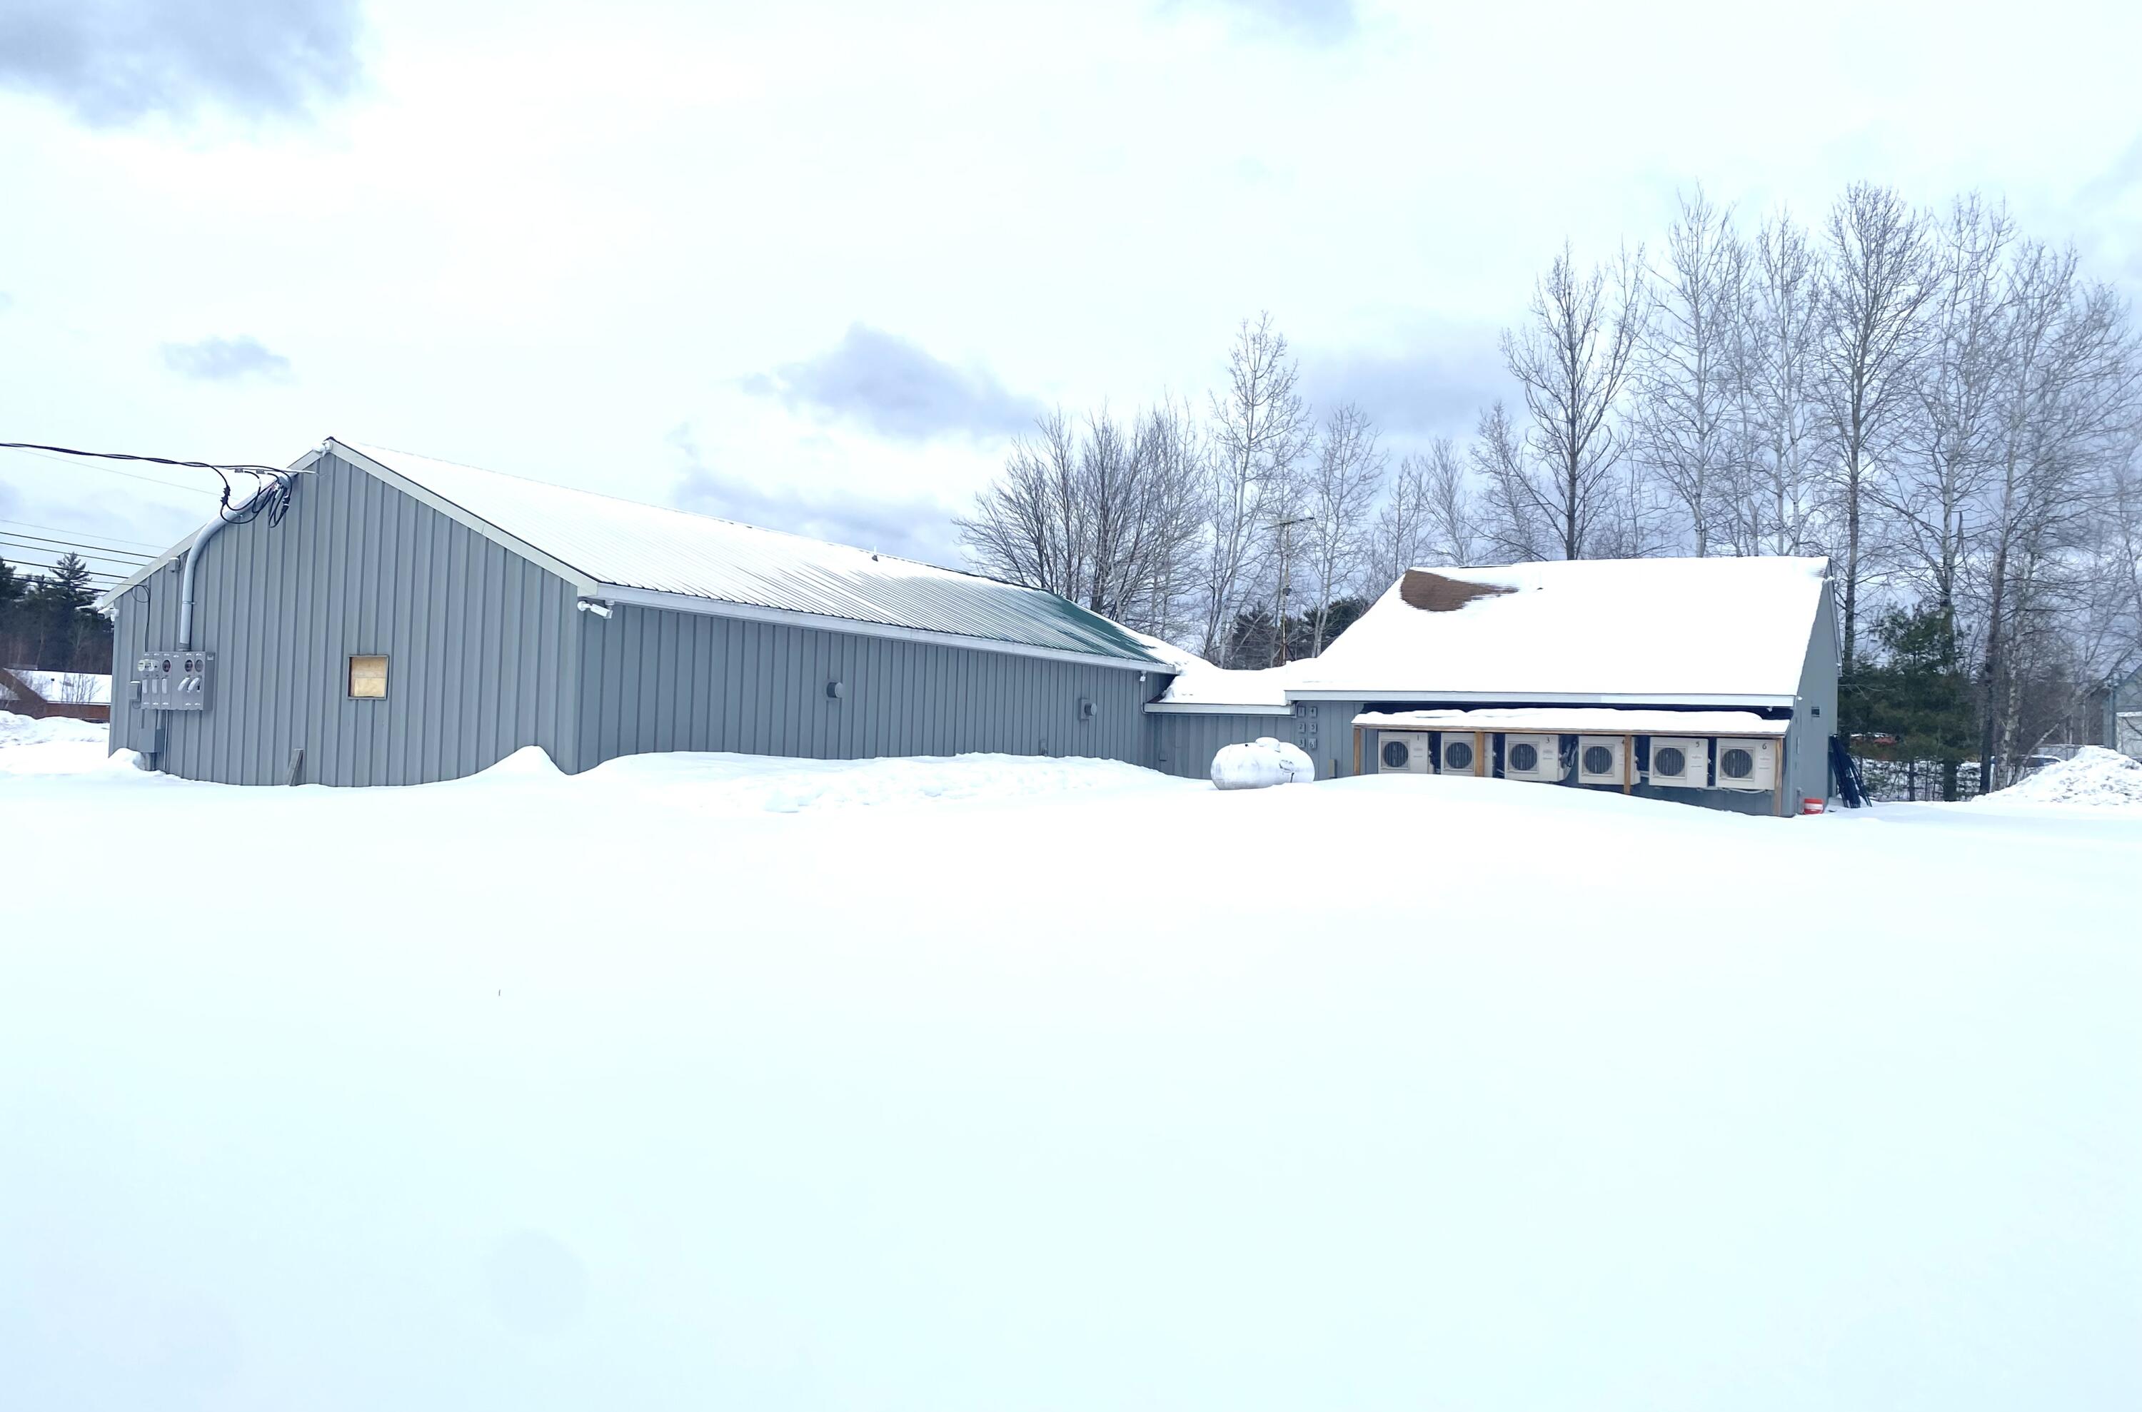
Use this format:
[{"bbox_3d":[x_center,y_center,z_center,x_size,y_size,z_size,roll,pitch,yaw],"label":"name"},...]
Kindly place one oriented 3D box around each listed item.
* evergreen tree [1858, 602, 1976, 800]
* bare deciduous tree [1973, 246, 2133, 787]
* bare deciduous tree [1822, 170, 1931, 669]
[{"bbox_3d":[19.470,-0.050,37.000,2.950,4.700,2.800,2,-2,0],"label":"evergreen tree"},{"bbox_3d":[23.780,-4.340,38.990,3.890,13.670,3.700,2,-2,0],"label":"bare deciduous tree"},{"bbox_3d":[19.460,-5.190,38.960,3.080,15.060,2.930,2,-2,0],"label":"bare deciduous tree"}]

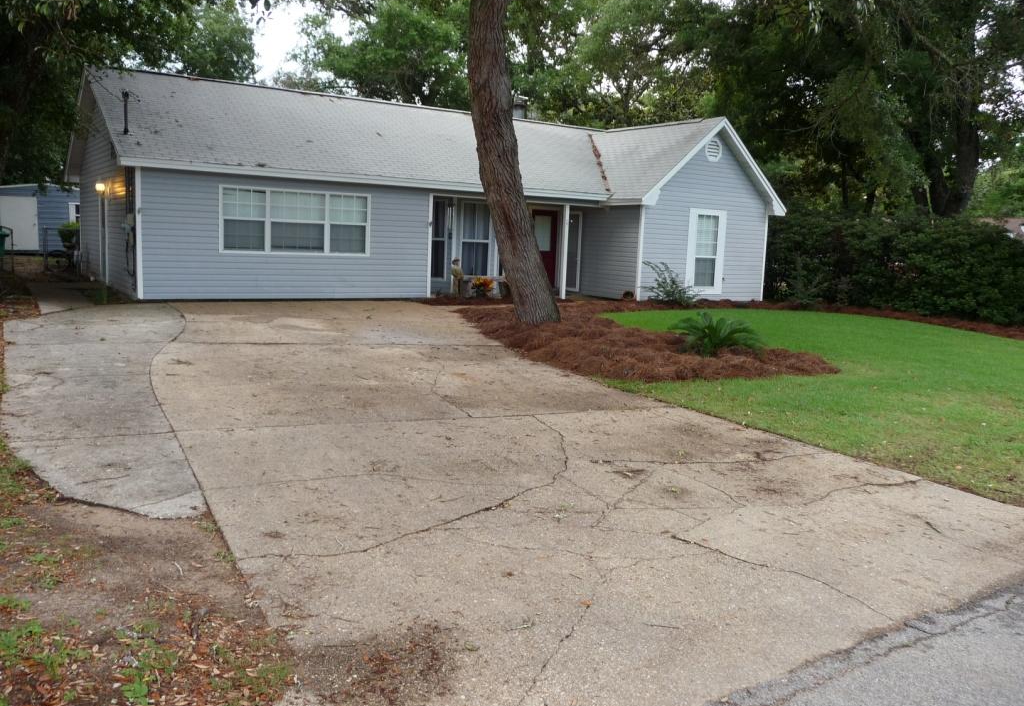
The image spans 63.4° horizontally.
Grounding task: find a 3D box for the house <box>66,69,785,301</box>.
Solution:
[{"bbox_3d":[-2.207,-4.216,22.673,16.677,4.890,10.283,-3,10,-33],"label":"house"}]

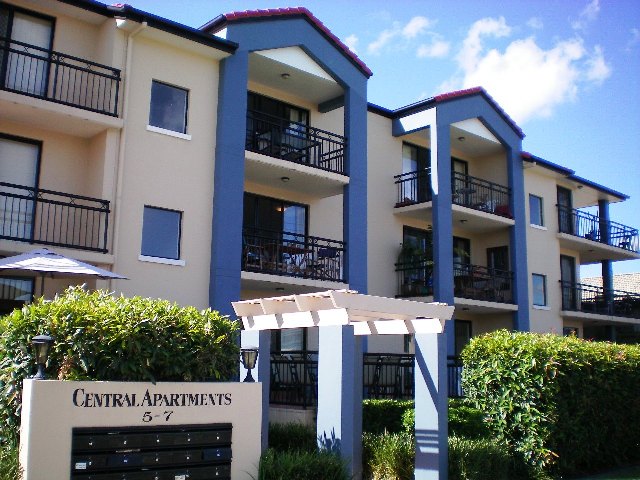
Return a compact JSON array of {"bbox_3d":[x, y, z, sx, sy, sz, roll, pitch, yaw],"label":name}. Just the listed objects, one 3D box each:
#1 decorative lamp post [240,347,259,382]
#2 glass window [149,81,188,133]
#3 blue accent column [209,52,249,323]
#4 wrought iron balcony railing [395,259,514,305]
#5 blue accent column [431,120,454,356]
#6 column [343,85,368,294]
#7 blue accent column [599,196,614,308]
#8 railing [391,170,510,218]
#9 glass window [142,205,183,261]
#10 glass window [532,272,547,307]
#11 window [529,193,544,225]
[{"bbox_3d":[-0.722,1.276,7.200,0.185,0.370,0.185,9,-13,-41],"label":"decorative lamp post"},{"bbox_3d":[-3.183,-2.804,14.905,0.882,1.009,0.098,9,-13,-41],"label":"glass window"},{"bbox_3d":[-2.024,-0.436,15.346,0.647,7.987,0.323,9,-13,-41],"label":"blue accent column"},{"bbox_3d":[4.273,1.473,22.073,3.675,1.058,2.107,9,-13,-41],"label":"wrought iron balcony railing"},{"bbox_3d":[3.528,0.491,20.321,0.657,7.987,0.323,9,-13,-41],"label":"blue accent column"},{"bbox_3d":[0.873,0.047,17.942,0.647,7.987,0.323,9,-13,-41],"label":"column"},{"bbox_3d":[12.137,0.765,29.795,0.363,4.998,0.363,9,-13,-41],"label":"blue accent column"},{"bbox_3d":[4.307,-1.231,22.539,3.675,1.058,2.107,9,-13,-41],"label":"railing"},{"bbox_3d":[-3.227,-0.131,14.434,0.892,1.029,0.098,9,-13,-41],"label":"glass window"},{"bbox_3d":[7.531,1.718,24.067,0.862,1.058,0.098,9,-13,-41],"label":"glass window"},{"bbox_3d":[7.565,-1.014,24.538,0.862,1.058,0.098,9,-13,-41],"label":"window"}]

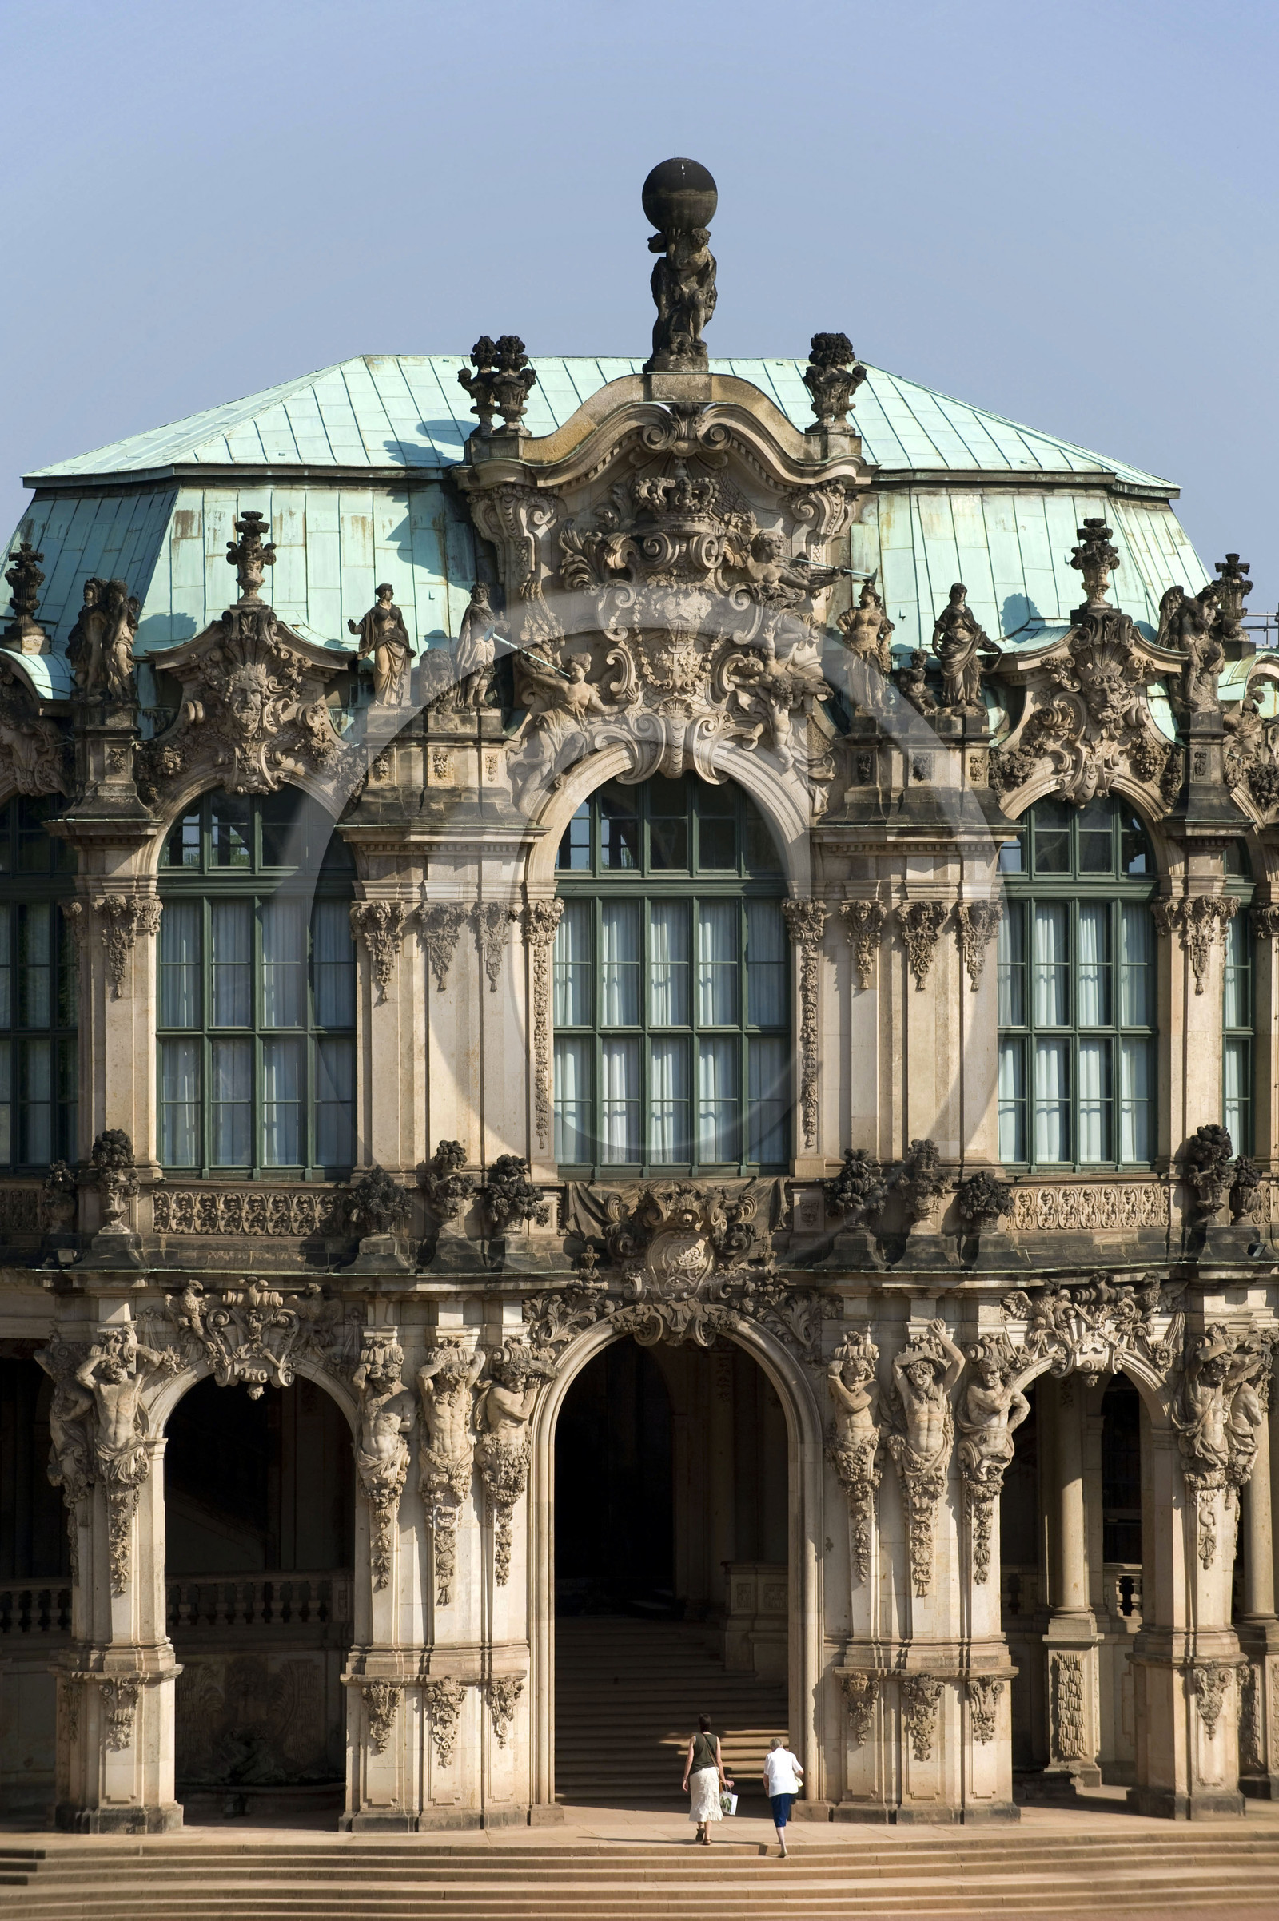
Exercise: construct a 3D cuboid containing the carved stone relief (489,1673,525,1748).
[{"bbox_3d":[-1.753,9.841,133.000,0.200,0.950,0.530,-1,-1,45],"label":"carved stone relief"}]

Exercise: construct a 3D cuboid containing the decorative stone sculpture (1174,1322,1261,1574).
[{"bbox_3d":[7.615,6.382,133.400,1.020,3.221,0.780,0,0,-20],"label":"decorative stone sculpture"}]

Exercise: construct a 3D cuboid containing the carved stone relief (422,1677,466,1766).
[{"bbox_3d":[-2.578,10.008,133.400,0.540,1.180,0.250,0,0,-16],"label":"carved stone relief"}]

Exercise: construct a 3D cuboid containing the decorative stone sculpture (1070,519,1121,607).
[{"bbox_3d":[6.054,-5.280,134.500,0.650,1.170,0.620,0,-1,0],"label":"decorative stone sculpture"}]

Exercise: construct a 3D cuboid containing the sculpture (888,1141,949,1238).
[{"bbox_3d":[3.810,3.113,138.300,0.800,1.325,0.700,0,0,-9],"label":"sculpture"}]

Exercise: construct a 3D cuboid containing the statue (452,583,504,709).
[{"bbox_3d":[-2.205,-4.308,138.500,0.720,1.694,0.600,0,0,-22],"label":"statue"}]

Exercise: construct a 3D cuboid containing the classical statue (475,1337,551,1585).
[{"bbox_3d":[-1.639,6.570,132.600,0.900,3.182,0.680,0,0,-30],"label":"classical statue"}]

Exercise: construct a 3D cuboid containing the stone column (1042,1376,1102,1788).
[{"bbox_3d":[6.162,8.811,144.500,0.740,6.000,0.740,0,-1,10],"label":"stone column"}]

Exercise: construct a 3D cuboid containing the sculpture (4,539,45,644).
[{"bbox_3d":[-8.256,-4.946,136.000,0.480,1.480,0.480,0,0,20],"label":"sculpture"}]

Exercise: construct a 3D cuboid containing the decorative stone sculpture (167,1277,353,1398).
[{"bbox_3d":[-4.956,4.919,132.300,2.400,1.600,0.600,0,-1,8],"label":"decorative stone sculpture"}]

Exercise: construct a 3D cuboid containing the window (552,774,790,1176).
[{"bbox_3d":[0.428,0.173,137.600,3.272,5.544,0.400,0,0,-10],"label":"window"}]

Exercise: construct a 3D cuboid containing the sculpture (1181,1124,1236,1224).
[{"bbox_3d":[7.485,2.802,133.200,0.700,1.322,0.680,0,0,0],"label":"sculpture"}]

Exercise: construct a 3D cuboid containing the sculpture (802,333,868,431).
[{"bbox_3d":[2.602,-7.730,135.200,0.750,1.290,0.650,0,0,-10],"label":"sculpture"}]

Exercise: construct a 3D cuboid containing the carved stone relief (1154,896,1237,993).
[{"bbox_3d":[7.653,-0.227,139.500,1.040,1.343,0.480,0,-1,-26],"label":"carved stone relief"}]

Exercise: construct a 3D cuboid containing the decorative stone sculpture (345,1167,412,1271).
[{"bbox_3d":[-3.509,3.470,136.200,0.908,1.392,0.850,0,0,-5],"label":"decorative stone sculpture"}]

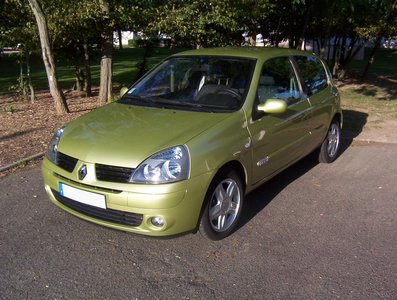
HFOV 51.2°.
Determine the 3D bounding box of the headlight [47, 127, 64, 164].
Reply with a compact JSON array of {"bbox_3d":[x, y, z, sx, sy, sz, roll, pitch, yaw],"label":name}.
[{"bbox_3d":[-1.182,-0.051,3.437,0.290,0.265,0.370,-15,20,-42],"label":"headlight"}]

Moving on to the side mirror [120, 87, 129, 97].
[{"bbox_3d":[-0.763,-0.586,4.397,0.220,0.130,0.125,9,18,35],"label":"side mirror"}]

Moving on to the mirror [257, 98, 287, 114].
[{"bbox_3d":[0.627,-0.366,3.409,0.220,0.130,0.125,9,18,35],"label":"mirror"}]

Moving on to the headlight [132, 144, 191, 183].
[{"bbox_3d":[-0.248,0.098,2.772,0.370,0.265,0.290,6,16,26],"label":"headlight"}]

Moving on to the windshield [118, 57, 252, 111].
[{"bbox_3d":[-0.069,-0.642,3.865,1.420,0.140,0.820,9,49,35],"label":"windshield"}]

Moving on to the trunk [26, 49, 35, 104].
[{"bbox_3d":[-4.340,-1.889,10.696,0.130,1.327,0.120,-3,14,-22],"label":"trunk"}]

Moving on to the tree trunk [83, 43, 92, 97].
[{"bbox_3d":[-3.181,-2.295,11.838,0.190,1.507,0.180,-3,14,-15],"label":"tree trunk"}]

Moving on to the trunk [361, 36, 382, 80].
[{"bbox_3d":[6.318,-3.345,15.178,0.270,1.617,0.260,20,20,16],"label":"trunk"}]

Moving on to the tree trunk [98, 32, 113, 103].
[{"bbox_3d":[-2.279,-2.026,10.222,0.290,1.773,0.280,0,14,-13],"label":"tree trunk"}]

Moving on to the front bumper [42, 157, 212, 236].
[{"bbox_3d":[-0.693,0.323,3.203,1.630,0.470,0.540,9,18,35],"label":"front bumper"}]

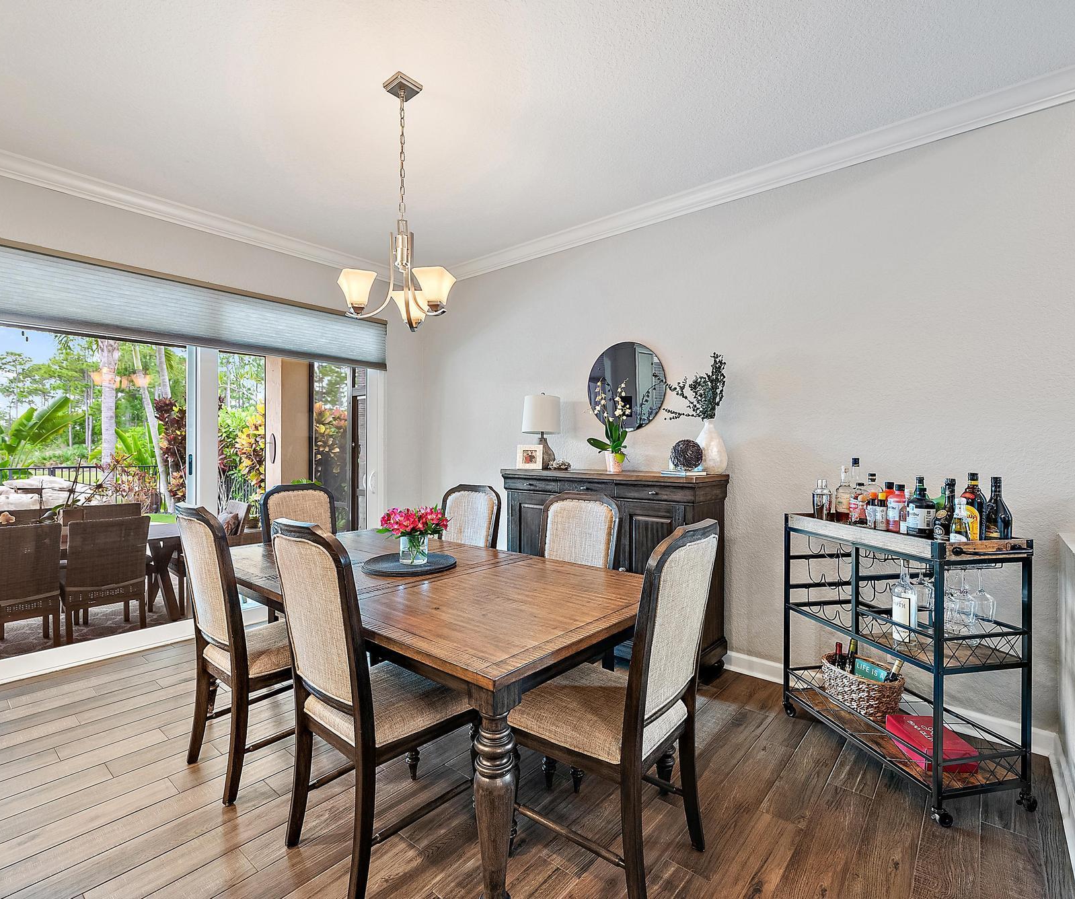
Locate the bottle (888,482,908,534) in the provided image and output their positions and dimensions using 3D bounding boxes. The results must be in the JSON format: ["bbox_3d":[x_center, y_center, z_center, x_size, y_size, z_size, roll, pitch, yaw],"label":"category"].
[{"bbox_3d":[1.373,0.247,2.000,0.068,0.223,0.068,0,0,-41],"label":"bottle"}]

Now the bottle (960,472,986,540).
[{"bbox_3d":[1.590,0.232,1.910,0.077,0.290,0.077,1,1,40],"label":"bottle"}]

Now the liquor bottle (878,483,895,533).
[{"bbox_3d":[1.444,0.250,2.150,0.066,0.223,0.066,0,0,-41],"label":"liquor bottle"}]

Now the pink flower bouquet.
[{"bbox_3d":[-0.537,0.360,2.255,0.300,0.245,0.280,0,0,-13],"label":"pink flower bouquet"}]

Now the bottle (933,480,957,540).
[{"bbox_3d":[1.525,0.242,1.940,0.080,0.270,0.080,1,1,38],"label":"bottle"}]

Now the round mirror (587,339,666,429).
[{"bbox_3d":[0.591,-0.421,3.542,0.610,0.610,0.028,1,1,40],"label":"round mirror"}]

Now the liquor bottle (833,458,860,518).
[{"bbox_3d":[1.418,0.210,2.390,0.085,0.325,0.085,1,0,31],"label":"liquor bottle"}]

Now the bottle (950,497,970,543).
[{"bbox_3d":[1.497,0.261,1.852,0.062,0.184,0.062,0,0,-37],"label":"bottle"}]

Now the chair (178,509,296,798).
[{"bbox_3d":[-1.130,0.745,2.163,0.480,1.050,0.575,0,0,41],"label":"chair"}]

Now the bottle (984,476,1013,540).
[{"bbox_3d":[1.708,0.238,1.945,0.082,0.280,0.082,1,1,41],"label":"bottle"}]

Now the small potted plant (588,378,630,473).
[{"bbox_3d":[0.456,-0.152,3.313,0.260,0.600,0.210,0,0,8],"label":"small potted plant"}]

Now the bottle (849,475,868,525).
[{"bbox_3d":[1.398,0.241,2.279,0.074,0.212,0.074,0,0,-37],"label":"bottle"}]

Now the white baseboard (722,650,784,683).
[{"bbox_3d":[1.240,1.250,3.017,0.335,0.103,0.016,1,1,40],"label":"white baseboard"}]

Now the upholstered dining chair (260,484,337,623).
[{"bbox_3d":[-1.262,0.745,3.040,0.575,1.050,0.480,0,0,40],"label":"upholstered dining chair"}]

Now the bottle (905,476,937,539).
[{"bbox_3d":[1.437,0.233,1.958,0.093,0.232,0.095,0,0,-37],"label":"bottle"}]

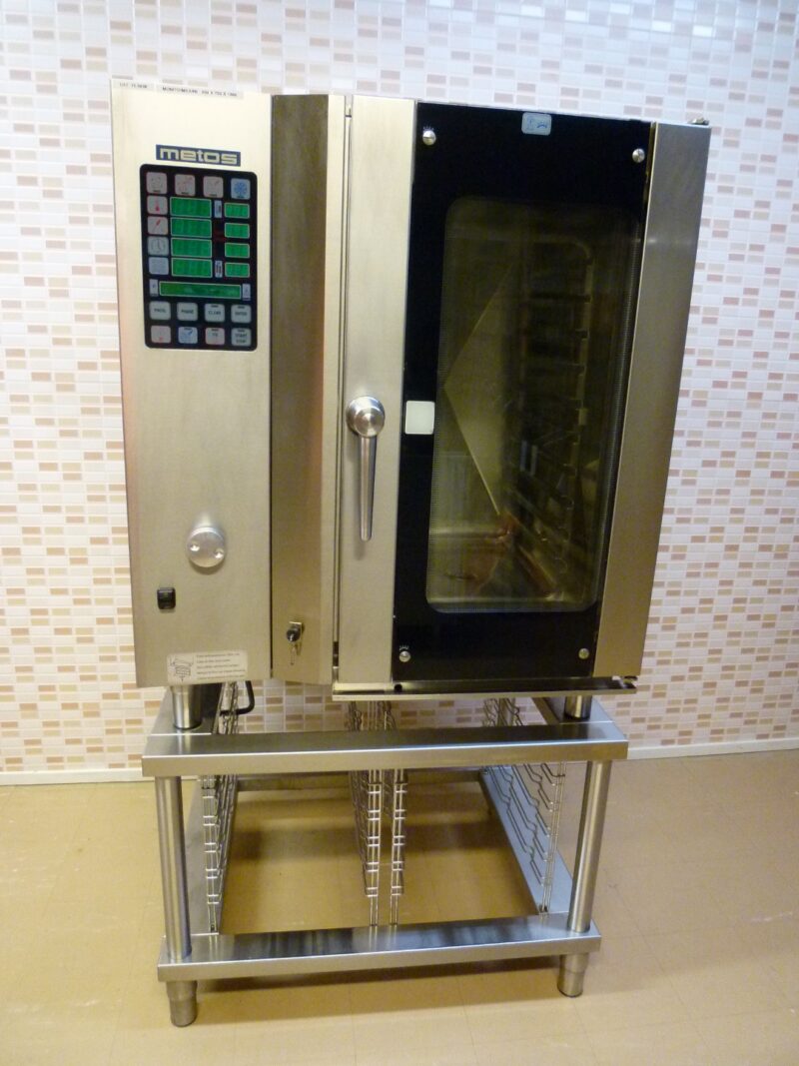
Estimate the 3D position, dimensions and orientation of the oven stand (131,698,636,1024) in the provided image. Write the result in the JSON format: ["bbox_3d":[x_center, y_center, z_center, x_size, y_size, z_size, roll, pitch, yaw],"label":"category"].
[{"bbox_3d":[-0.061,0.600,1.819,0.930,0.681,0.721,0,14,-7],"label":"oven stand"}]

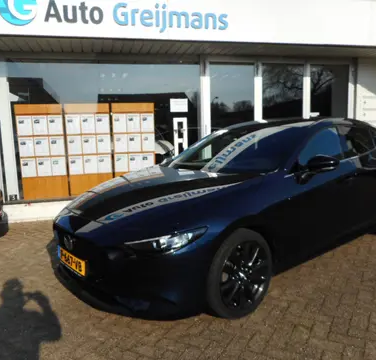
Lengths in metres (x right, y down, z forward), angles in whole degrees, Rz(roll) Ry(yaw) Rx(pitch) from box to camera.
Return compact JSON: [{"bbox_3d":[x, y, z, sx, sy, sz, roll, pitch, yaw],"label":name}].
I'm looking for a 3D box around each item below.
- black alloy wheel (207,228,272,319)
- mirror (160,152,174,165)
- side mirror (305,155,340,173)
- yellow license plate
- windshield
[{"bbox_3d":[0.343,0.670,2.528,0.650,0.650,0.220,-8,10,-38],"label":"black alloy wheel"},{"bbox_3d":[-0.217,-0.254,4.189,0.160,0.140,0.230,-8,10,-38],"label":"mirror"},{"bbox_3d":[1.119,-0.134,2.905,0.160,0.140,0.230,-8,10,-38],"label":"side mirror"},{"bbox_3d":[-0.864,0.587,2.566,0.020,0.110,0.520,-8,10,-38],"label":"yellow license plate"},{"bbox_3d":[0.486,-0.320,3.550,0.950,0.150,1.420,-41,28,-28],"label":"windshield"}]

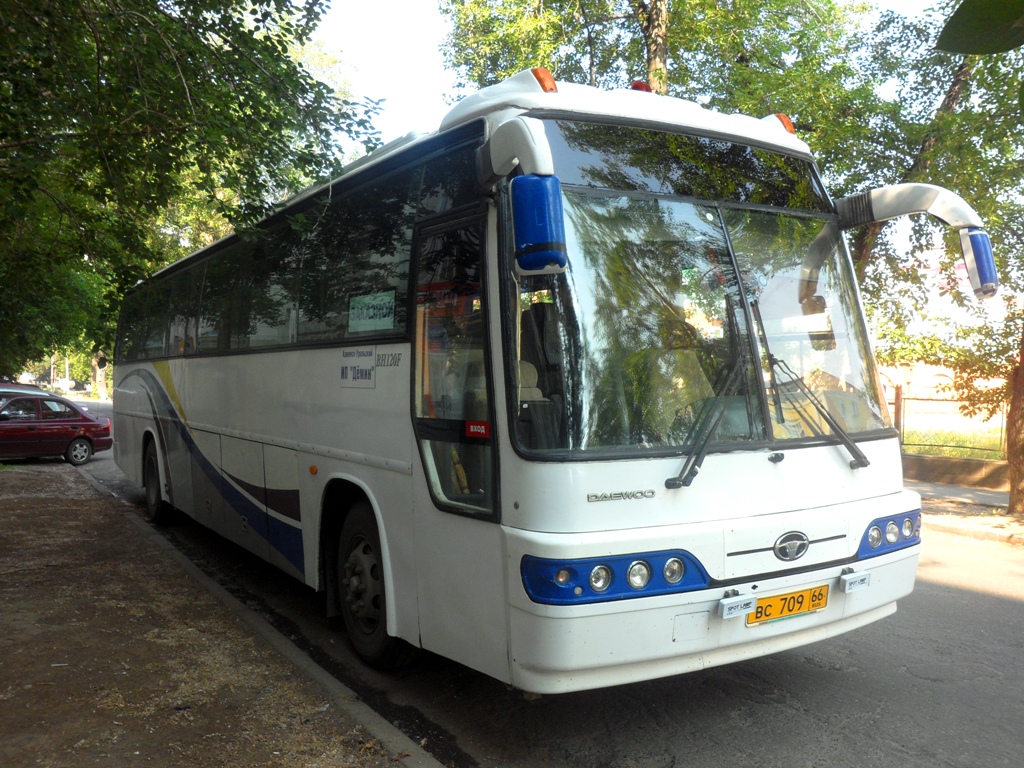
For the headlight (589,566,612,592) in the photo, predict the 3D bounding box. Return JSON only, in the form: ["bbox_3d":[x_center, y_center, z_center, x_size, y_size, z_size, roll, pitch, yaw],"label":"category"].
[{"bbox_3d":[0.364,0.816,3.981,0.115,0.115,0.060,-2,1,-31],"label":"headlight"}]

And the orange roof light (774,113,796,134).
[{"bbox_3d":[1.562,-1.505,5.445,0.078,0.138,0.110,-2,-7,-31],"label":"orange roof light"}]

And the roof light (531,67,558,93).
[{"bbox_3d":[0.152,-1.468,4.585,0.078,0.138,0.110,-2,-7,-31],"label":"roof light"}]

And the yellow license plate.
[{"bbox_3d":[1.293,1.026,4.400,0.525,0.120,0.020,-2,9,-31],"label":"yellow license plate"}]

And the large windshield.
[{"bbox_3d":[1.029,-0.453,4.778,2.300,1.600,0.360,-2,-13,-31],"label":"large windshield"}]

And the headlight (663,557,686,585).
[{"bbox_3d":[0.693,0.808,4.106,0.115,0.115,0.060,-2,1,-31],"label":"headlight"}]

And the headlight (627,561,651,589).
[{"bbox_3d":[0.532,0.811,4.039,0.120,0.120,0.060,-2,1,-31],"label":"headlight"}]

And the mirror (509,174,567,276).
[{"bbox_3d":[0.106,-0.613,3.640,0.200,0.375,0.140,-5,-8,-9],"label":"mirror"}]

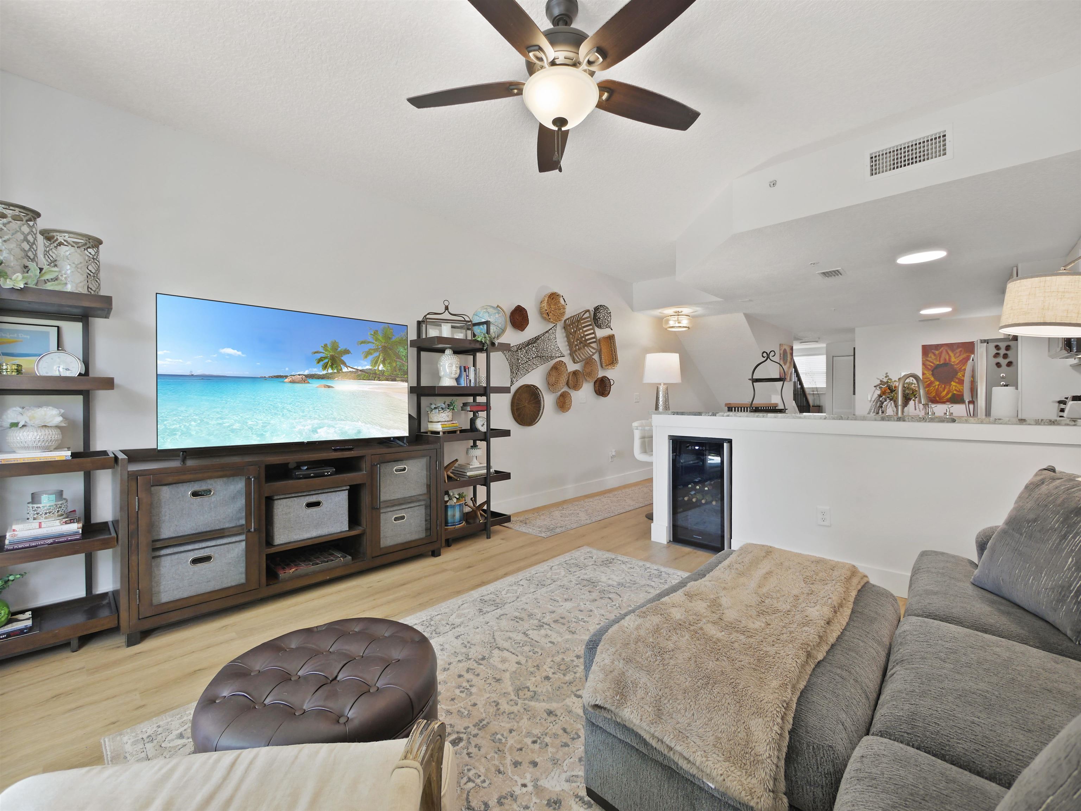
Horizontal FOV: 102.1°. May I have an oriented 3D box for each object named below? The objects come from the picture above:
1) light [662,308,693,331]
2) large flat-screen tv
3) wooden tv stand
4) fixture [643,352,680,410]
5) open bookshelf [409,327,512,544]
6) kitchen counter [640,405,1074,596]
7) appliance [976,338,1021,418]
[{"bbox_3d":[1.864,-1.149,5.950,0.410,0.300,0.410,1,1,45],"label":"light"},{"bbox_3d":[-1.549,-0.184,2.860,1.450,0.846,0.080,-1,1,-44],"label":"large flat-screen tv"},{"bbox_3d":[-1.477,0.666,2.754,0.469,0.870,1.723,1,1,45],"label":"wooden tv stand"},{"bbox_3d":[1.068,-0.142,3.843,0.335,0.635,0.335,1,1,45],"label":"fixture"},{"bbox_3d":[-0.643,0.204,3.671,0.452,1.774,0.741,1,1,45],"label":"open bookshelf"},{"bbox_3d":[2.049,0.573,2.983,2.450,1.051,0.750,1,1,43],"label":"kitchen counter"},{"bbox_3d":[5.141,0.201,4.626,0.750,1.760,0.900,1,1,45],"label":"appliance"}]

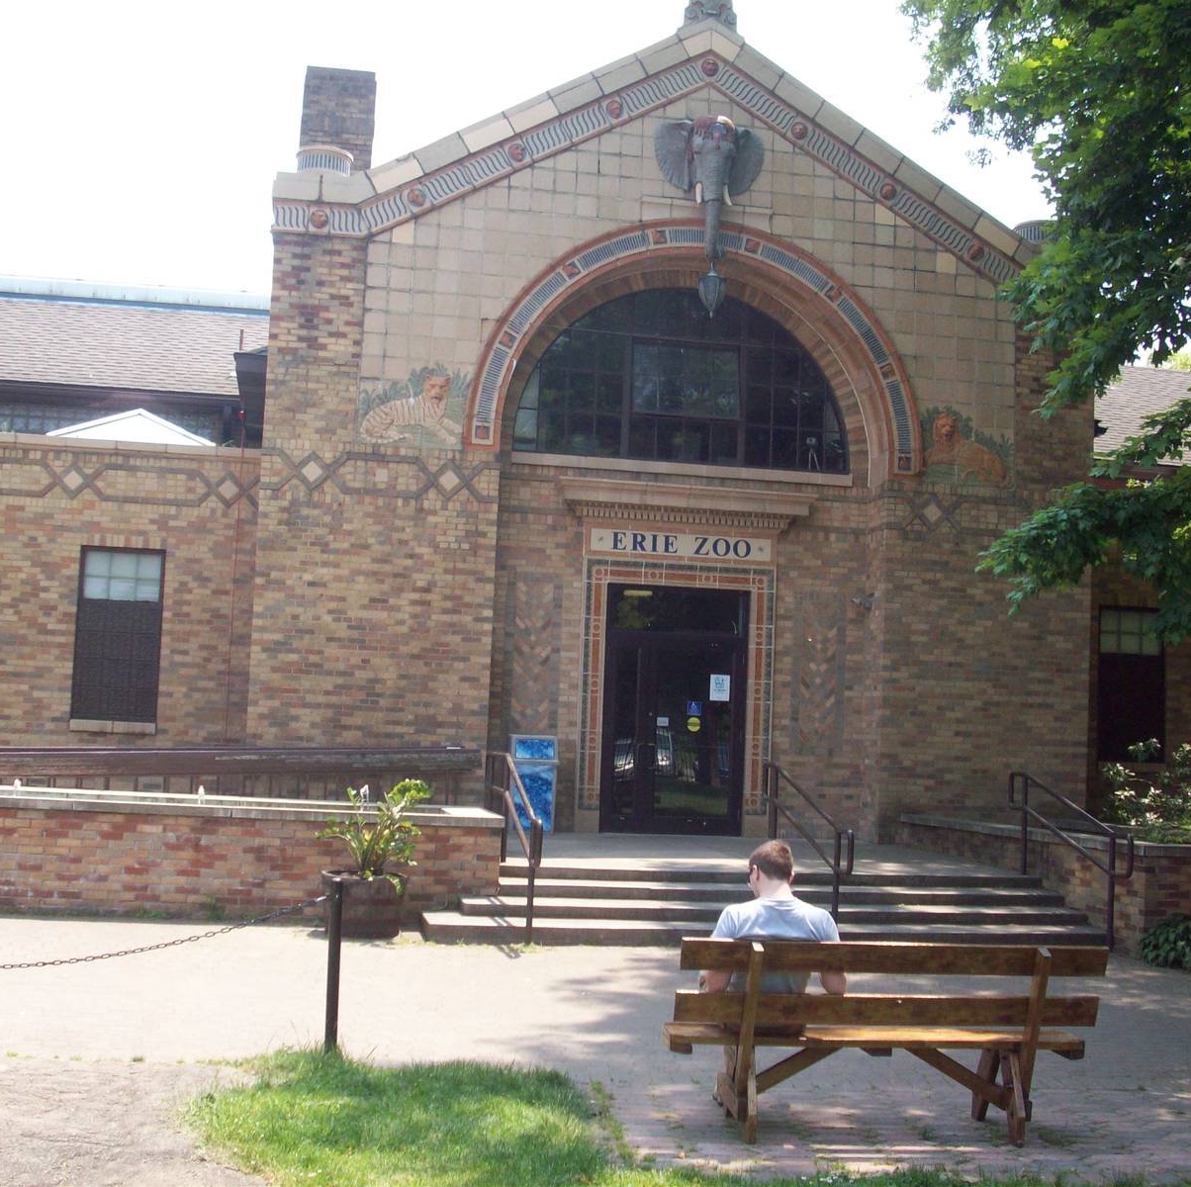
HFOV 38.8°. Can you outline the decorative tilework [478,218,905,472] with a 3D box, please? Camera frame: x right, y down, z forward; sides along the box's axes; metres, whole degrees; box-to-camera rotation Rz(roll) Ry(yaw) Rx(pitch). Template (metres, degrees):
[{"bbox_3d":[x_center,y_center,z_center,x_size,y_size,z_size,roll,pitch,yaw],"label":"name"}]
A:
[{"bbox_3d":[1.127,-2.636,18.323,4.921,2.715,0.500,3,-5,-10],"label":"decorative tilework"}]

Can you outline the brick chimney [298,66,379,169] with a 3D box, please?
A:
[{"bbox_3d":[-3.444,-6.056,22.600,0.930,1.600,0.850,3,-5,-10],"label":"brick chimney"}]

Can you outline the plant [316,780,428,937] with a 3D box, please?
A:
[{"bbox_3d":[-1.682,1.973,12.841,0.850,1.180,0.800,3,-5,-10],"label":"plant"}]

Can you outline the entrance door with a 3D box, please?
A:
[{"bbox_3d":[0.862,1.283,18.482,1.581,2.688,0.120,3,-5,-10],"label":"entrance door"}]

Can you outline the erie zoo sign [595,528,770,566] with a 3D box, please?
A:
[{"bbox_3d":[0.938,-0.512,18.406,2.003,0.251,0.080,3,-5,-10],"label":"erie zoo sign"}]

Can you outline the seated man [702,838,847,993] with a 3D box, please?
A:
[{"bbox_3d":[0.734,1.660,7.363,0.585,1.210,0.857,3,-5,-7],"label":"seated man"}]

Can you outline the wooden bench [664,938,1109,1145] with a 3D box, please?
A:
[{"bbox_3d":[1.189,1.856,7.156,1.818,0.810,0.596,3,-5,-7],"label":"wooden bench"}]

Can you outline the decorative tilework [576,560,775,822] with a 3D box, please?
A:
[{"bbox_3d":[0.896,1.009,18.356,2.101,2.733,0.180,3,-5,-10],"label":"decorative tilework"}]

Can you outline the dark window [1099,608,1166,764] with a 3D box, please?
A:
[{"bbox_3d":[6.795,1.181,21.508,0.905,1.950,0.140,3,-5,-10],"label":"dark window"}]

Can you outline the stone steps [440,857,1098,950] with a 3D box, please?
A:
[{"bbox_3d":[1.327,2.489,13.424,5.300,0.480,1.320,3,-5,-10],"label":"stone steps"}]

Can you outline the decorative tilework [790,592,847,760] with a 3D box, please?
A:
[{"bbox_3d":[2.447,0.899,18.587,0.638,1.828,0.070,3,-5,-10],"label":"decorative tilework"}]

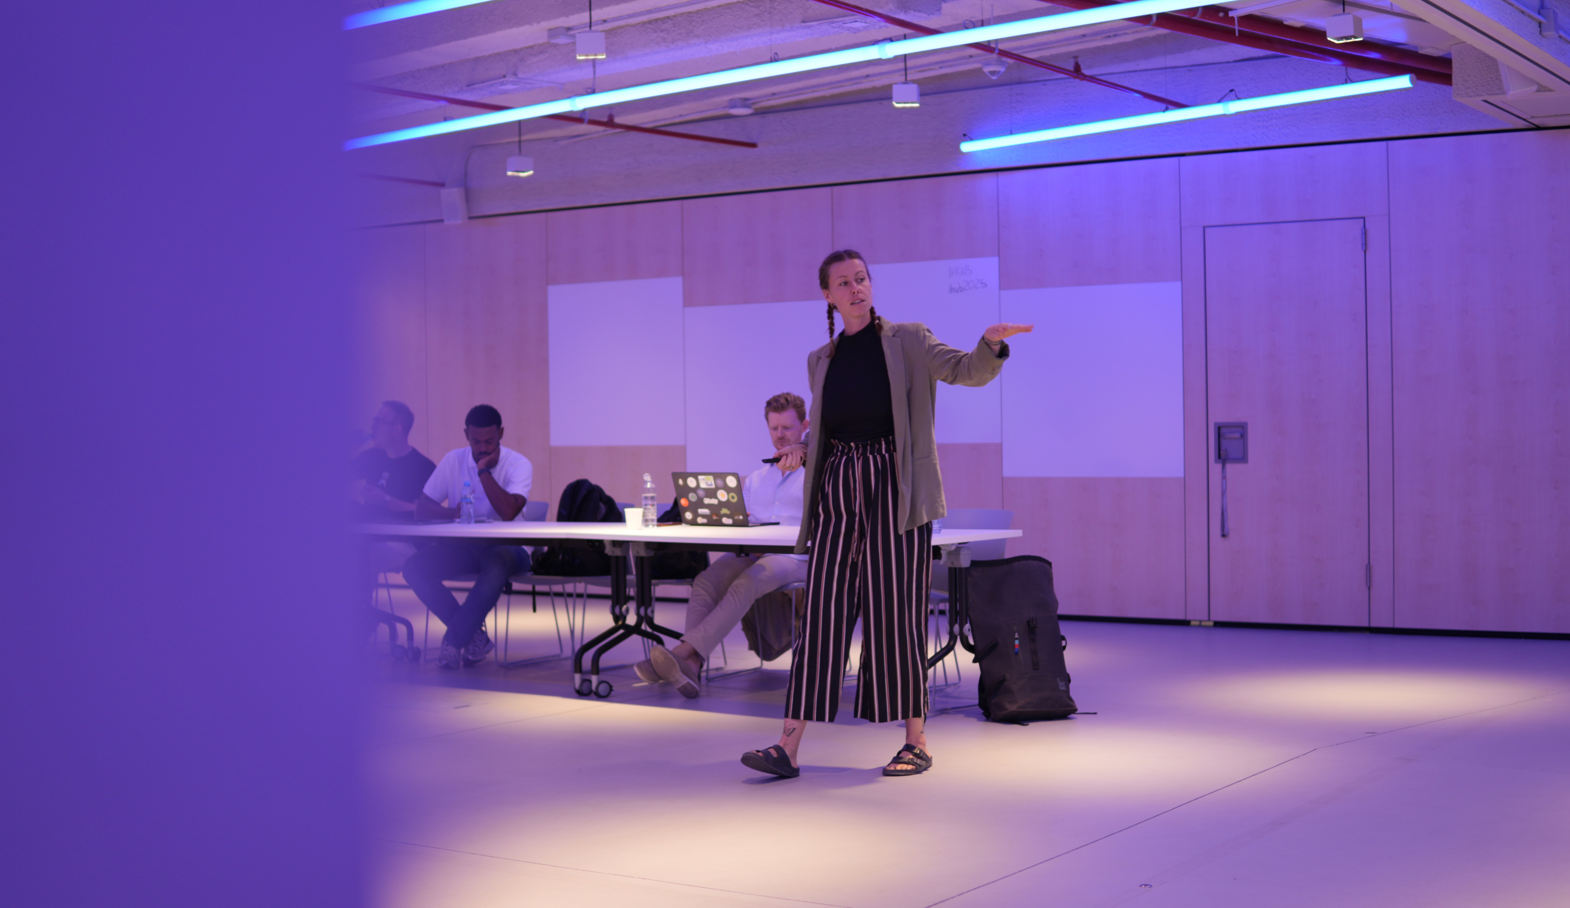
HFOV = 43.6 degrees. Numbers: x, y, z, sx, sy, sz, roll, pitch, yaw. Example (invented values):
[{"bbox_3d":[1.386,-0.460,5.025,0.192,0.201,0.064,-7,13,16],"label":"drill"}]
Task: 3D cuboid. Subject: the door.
[{"bbox_3d":[2.718,-0.166,10.620,0.885,2.160,0.060,0,1,31],"label":"door"}]

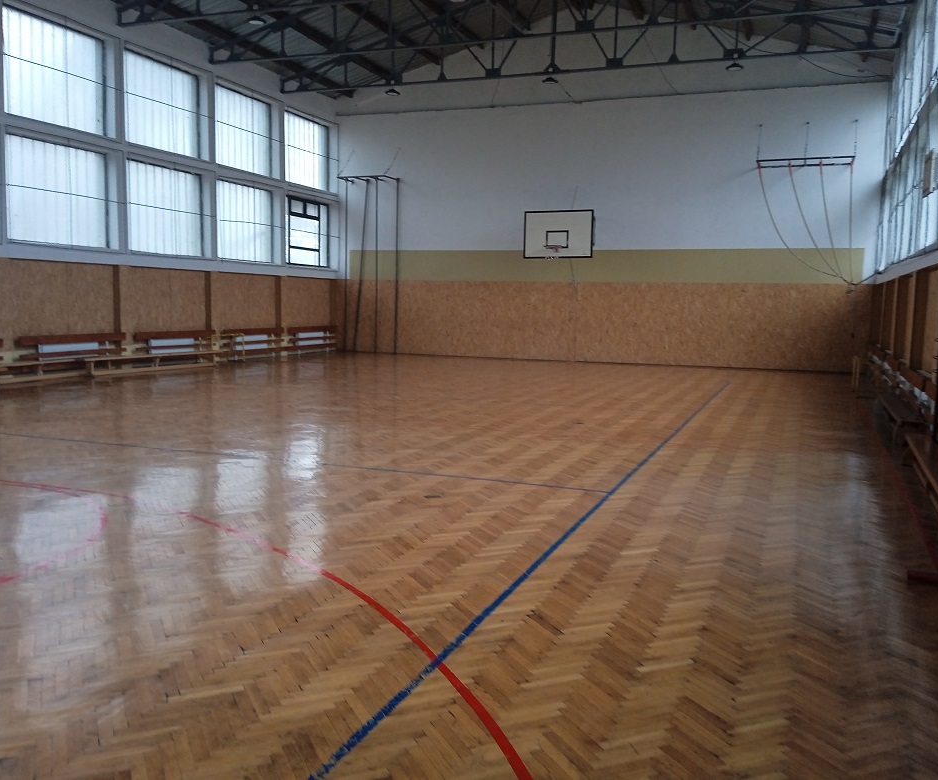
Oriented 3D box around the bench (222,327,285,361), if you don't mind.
[{"bbox_3d":[-5.631,-1.231,22.195,0.264,0.751,2.722,3,7,22],"label":"bench"}]

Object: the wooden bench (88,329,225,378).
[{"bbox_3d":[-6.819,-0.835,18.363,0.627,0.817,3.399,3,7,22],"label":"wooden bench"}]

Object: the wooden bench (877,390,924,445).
[{"bbox_3d":[5.942,0.360,11.710,0.289,0.313,3.383,3,7,22],"label":"wooden bench"}]

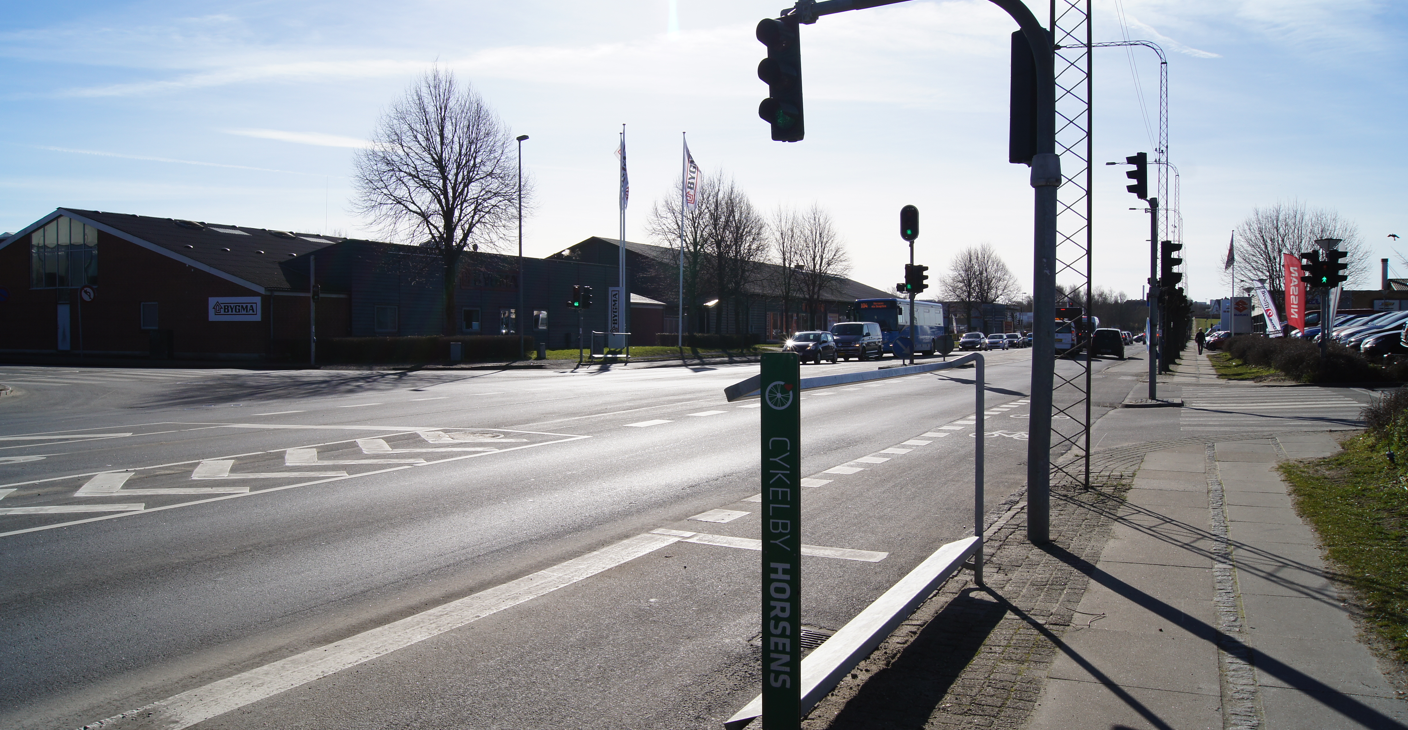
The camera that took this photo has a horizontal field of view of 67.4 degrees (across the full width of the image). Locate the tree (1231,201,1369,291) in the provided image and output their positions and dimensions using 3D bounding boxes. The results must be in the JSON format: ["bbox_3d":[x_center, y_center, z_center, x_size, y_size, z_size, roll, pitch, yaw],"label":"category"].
[{"bbox_3d":[32.624,-5.140,58.000,7.800,7.900,7.600,1,2,25],"label":"tree"}]

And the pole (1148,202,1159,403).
[{"bbox_3d":[9.029,-1.326,21.200,0.180,4.060,0.180,1,2,25],"label":"pole"}]

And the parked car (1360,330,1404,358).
[{"bbox_3d":[22.000,-0.580,31.200,4.200,1.500,1.770,1,2,25],"label":"parked car"}]

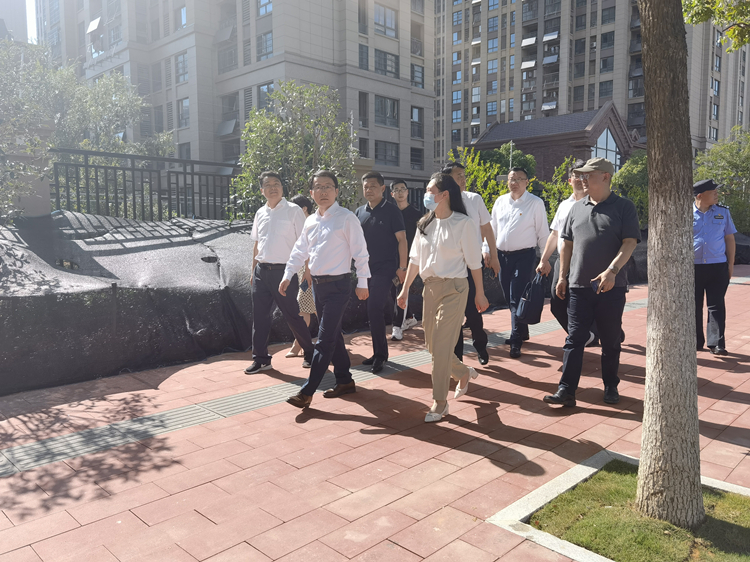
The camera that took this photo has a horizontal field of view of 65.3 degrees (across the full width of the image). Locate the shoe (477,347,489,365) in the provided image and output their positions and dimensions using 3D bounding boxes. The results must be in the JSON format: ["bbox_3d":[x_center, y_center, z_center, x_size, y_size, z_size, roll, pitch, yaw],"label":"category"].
[{"bbox_3d":[1.001,0.690,5.420,0.110,0.130,0.280,2,6,12],"label":"shoe"}]

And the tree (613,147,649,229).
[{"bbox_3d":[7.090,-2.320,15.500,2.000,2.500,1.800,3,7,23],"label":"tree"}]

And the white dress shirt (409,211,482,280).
[{"bbox_3d":[0.491,-0.258,4.130,0.500,0.530,0.340,5,8,37],"label":"white dress shirt"}]

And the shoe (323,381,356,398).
[{"bbox_3d":[-0.278,0.846,4.580,0.290,0.115,0.105,-3,7,-29],"label":"shoe"}]

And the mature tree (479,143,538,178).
[{"bbox_3d":[5.750,-3.441,25.000,2.800,4.400,2.700,0,6,0],"label":"mature tree"}]

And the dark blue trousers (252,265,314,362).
[{"bbox_3d":[-0.814,0.293,5.200,0.420,0.910,0.550,5,9,40],"label":"dark blue trousers"}]

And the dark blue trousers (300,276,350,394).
[{"bbox_3d":[-0.333,0.393,4.284,0.370,0.880,0.540,5,7,43],"label":"dark blue trousers"}]

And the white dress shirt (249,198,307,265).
[{"bbox_3d":[-0.831,-0.440,5.090,0.490,0.580,0.280,4,6,35],"label":"white dress shirt"}]

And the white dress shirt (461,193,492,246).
[{"bbox_3d":[0.749,-0.484,5.120,0.500,0.650,0.320,4,8,30],"label":"white dress shirt"}]

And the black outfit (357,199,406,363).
[{"bbox_3d":[0.021,0.006,5.197,0.500,1.440,0.380,3,6,31],"label":"black outfit"}]

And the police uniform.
[{"bbox_3d":[3.393,-0.140,5.949,0.540,1.730,0.370,3,6,32],"label":"police uniform"}]

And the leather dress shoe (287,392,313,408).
[{"bbox_3d":[-0.513,0.800,4.021,0.105,0.115,0.280,3,-12,32],"label":"leather dress shoe"}]

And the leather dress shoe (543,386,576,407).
[{"bbox_3d":[1.299,0.806,4.118,0.285,0.120,0.105,13,-3,-32],"label":"leather dress shoe"}]

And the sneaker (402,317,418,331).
[{"bbox_3d":[0.410,0.494,6.750,0.115,0.140,0.280,5,9,38],"label":"sneaker"}]

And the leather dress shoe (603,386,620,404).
[{"bbox_3d":[1.759,0.815,4.350,0.115,0.125,0.290,3,7,23],"label":"leather dress shoe"}]

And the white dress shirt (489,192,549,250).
[{"bbox_3d":[1.399,-0.570,5.700,0.540,0.610,0.340,4,7,32],"label":"white dress shirt"}]

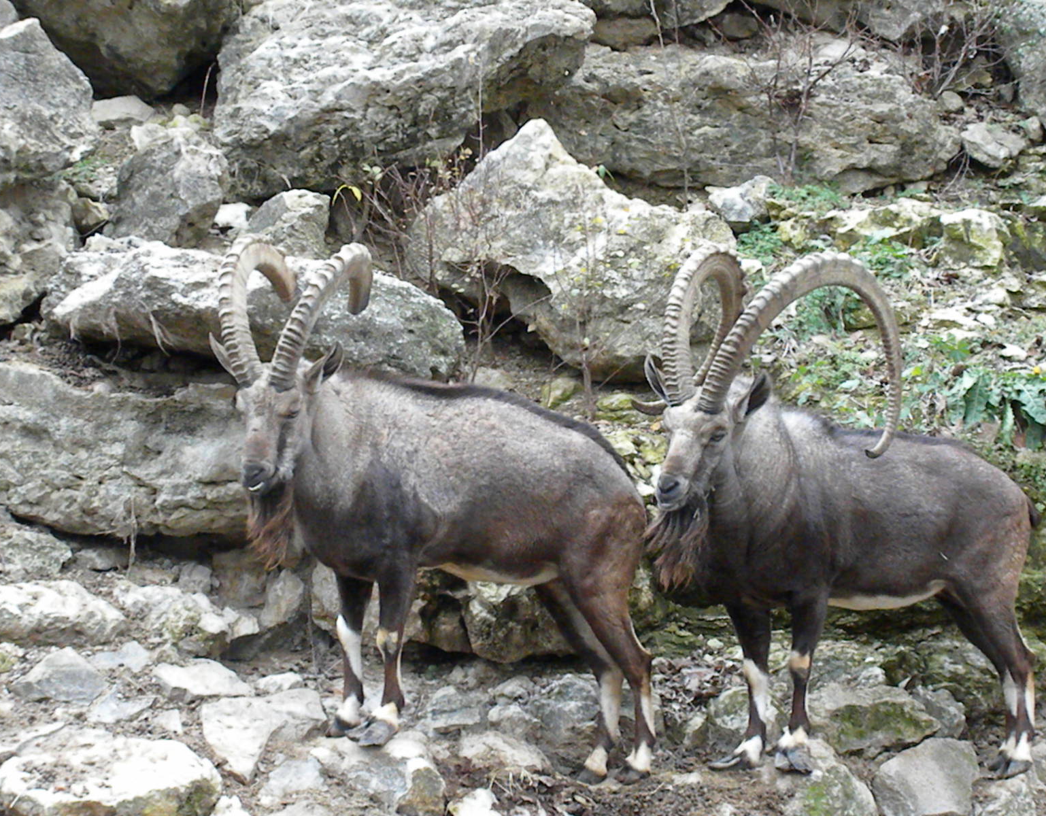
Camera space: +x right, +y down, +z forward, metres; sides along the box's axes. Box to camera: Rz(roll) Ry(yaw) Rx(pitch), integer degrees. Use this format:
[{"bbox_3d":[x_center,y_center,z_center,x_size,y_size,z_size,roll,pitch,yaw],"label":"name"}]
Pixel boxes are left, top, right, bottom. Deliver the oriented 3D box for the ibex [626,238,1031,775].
[{"bbox_3d":[0.731,0.232,7.300,0.960,1.190,0.460,-3,7,-29],"label":"ibex"}]

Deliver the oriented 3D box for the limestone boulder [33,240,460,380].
[{"bbox_3d":[-0.710,-0.259,8.300,1.100,0.360,0.620,0,6,0],"label":"limestone boulder"}]

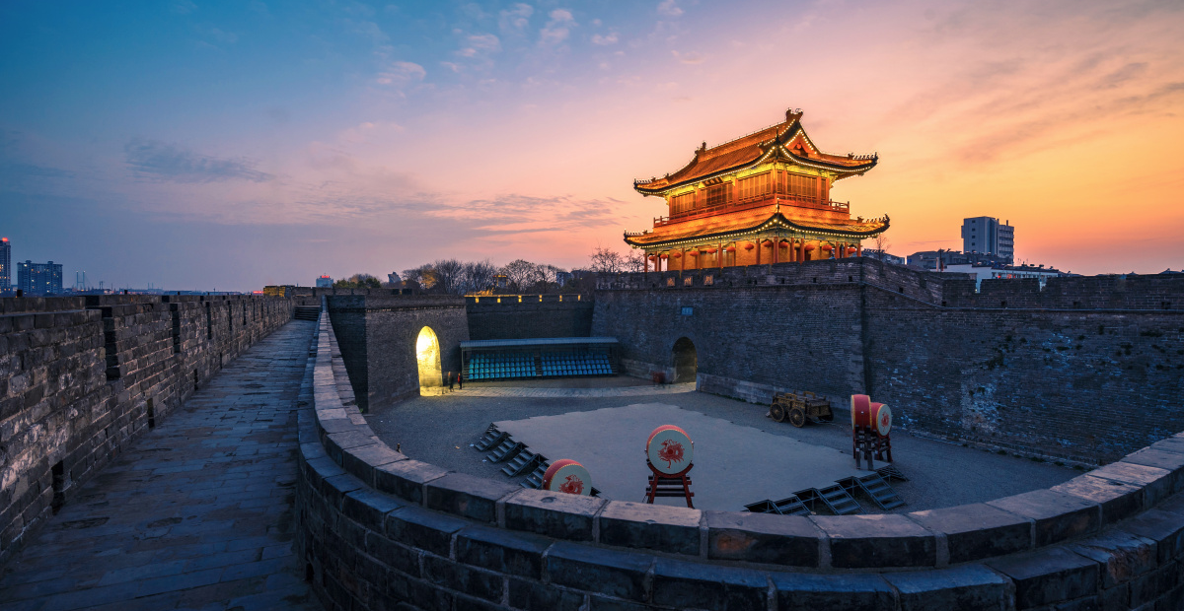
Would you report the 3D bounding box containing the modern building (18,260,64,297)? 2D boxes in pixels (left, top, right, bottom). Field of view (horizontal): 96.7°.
[{"bbox_3d":[-745.000,-32.158,710.488,17.000,53.000,43.000,1,1,35],"label":"modern building"}]

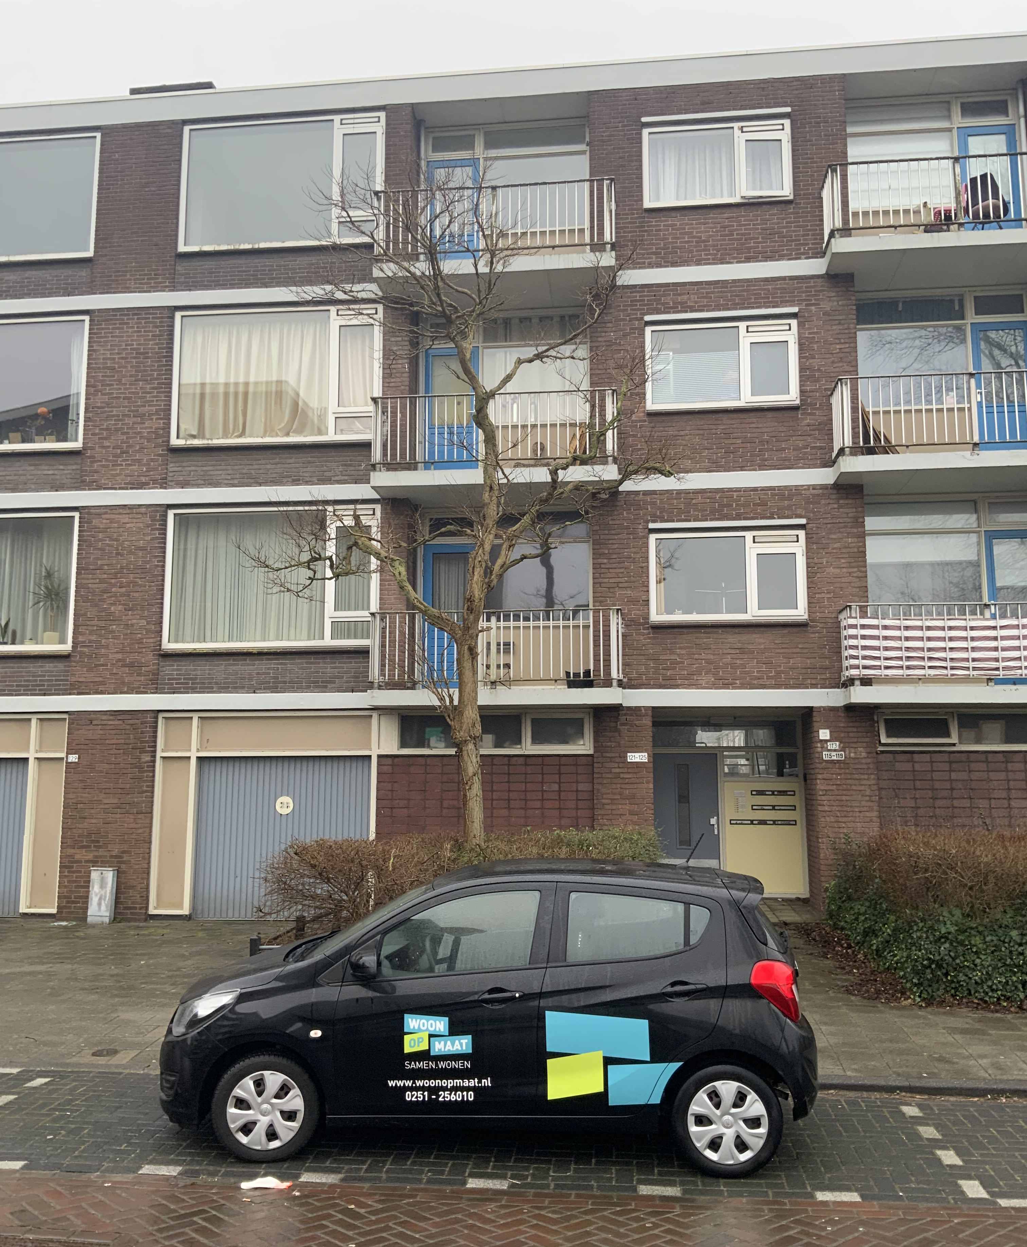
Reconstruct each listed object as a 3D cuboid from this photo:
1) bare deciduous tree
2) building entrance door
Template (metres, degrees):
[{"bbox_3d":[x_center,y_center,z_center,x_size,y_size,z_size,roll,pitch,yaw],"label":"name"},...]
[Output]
[{"bbox_3d":[-0.575,-0.814,11.763,4.395,8.457,3.700,-1,-8,6],"label":"bare deciduous tree"},{"bbox_3d":[2.340,2.706,15.479,0.900,1.924,0.080,-1,-8,7],"label":"building entrance door"}]

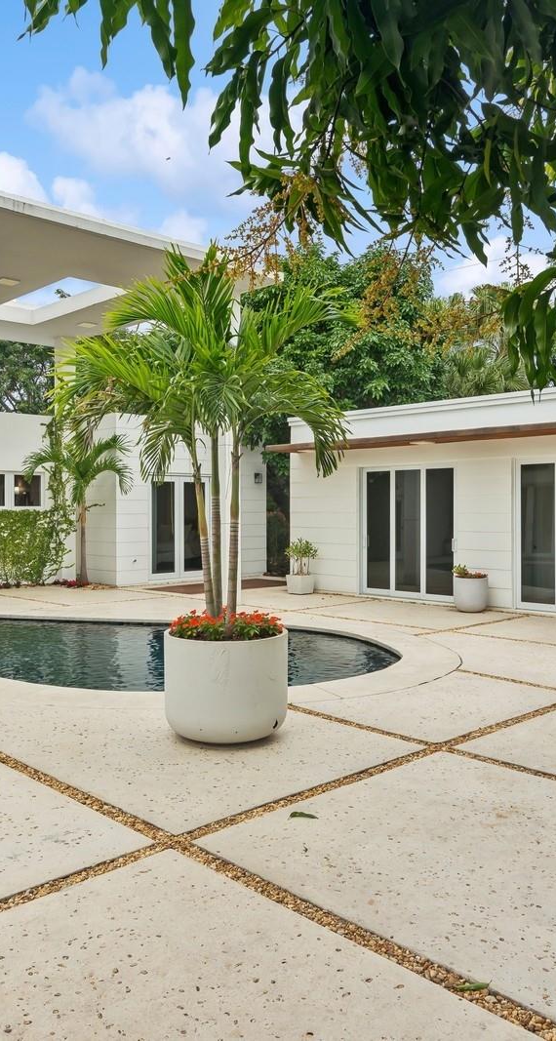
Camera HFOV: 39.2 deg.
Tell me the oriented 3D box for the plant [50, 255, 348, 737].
[{"bbox_3d":[-0.539,-0.211,5.517,1.950,3.380,1.850,0,1,0],"label":"plant"}]

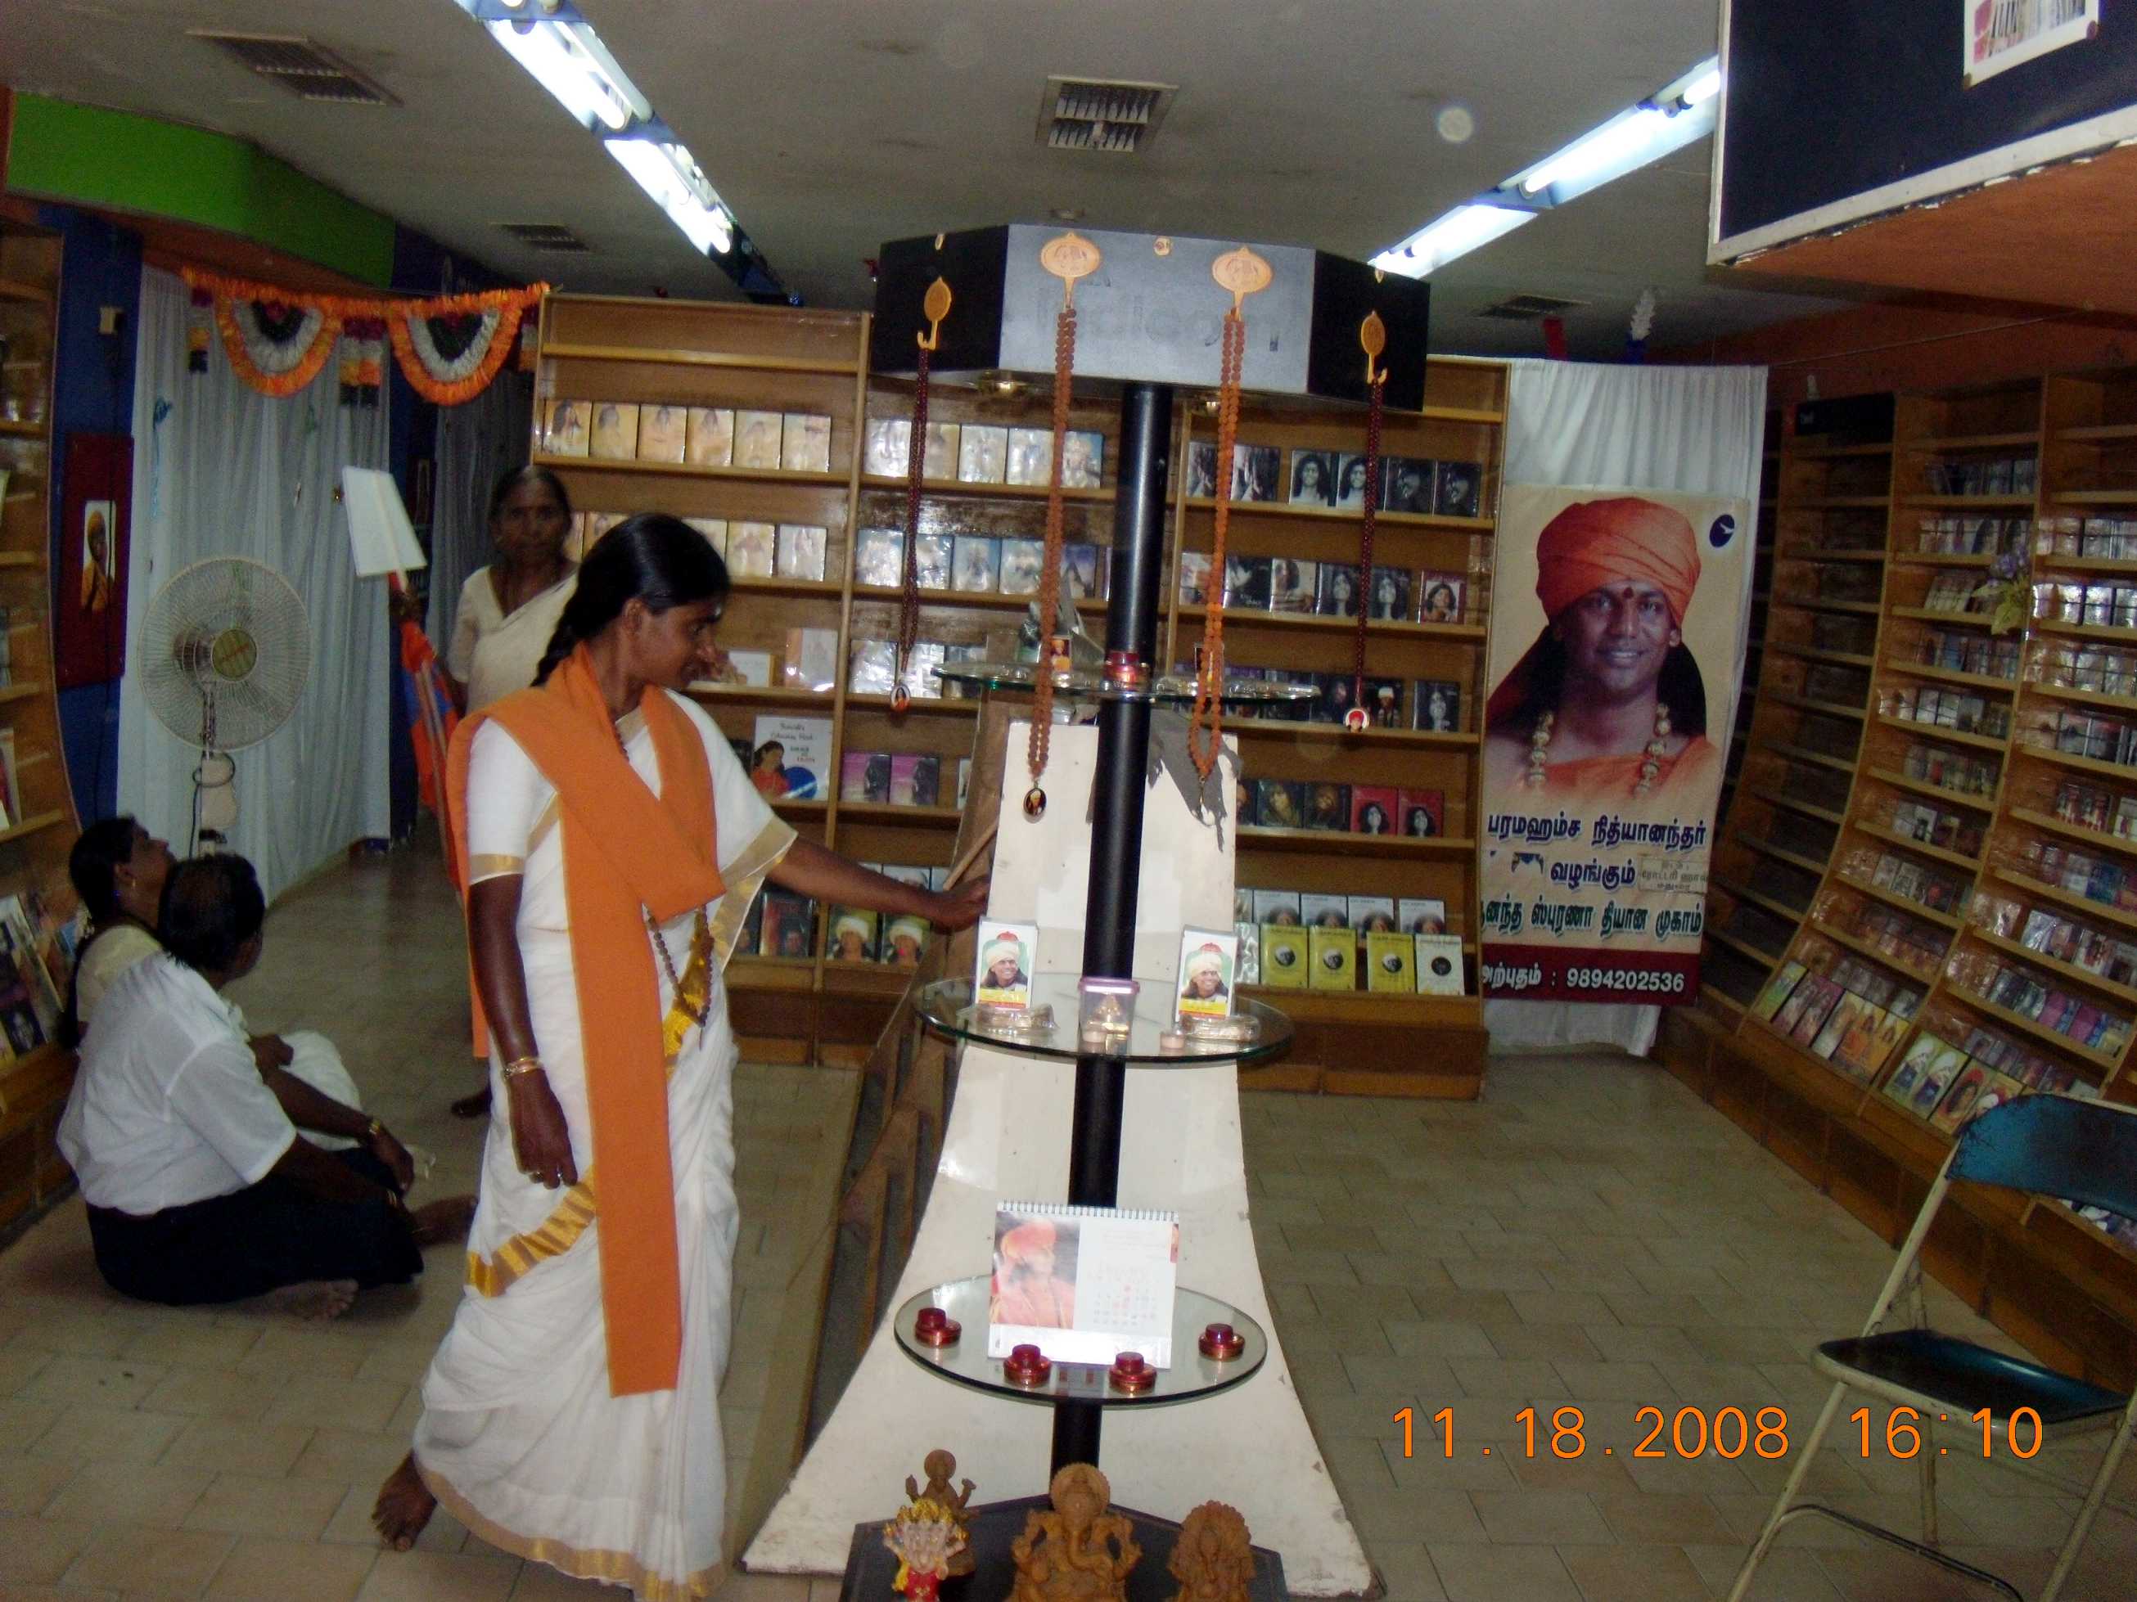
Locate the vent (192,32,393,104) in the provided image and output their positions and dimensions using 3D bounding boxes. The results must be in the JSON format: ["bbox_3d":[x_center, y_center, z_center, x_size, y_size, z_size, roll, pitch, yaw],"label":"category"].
[{"bbox_3d":[-1.639,-1.569,4.733,0.255,0.040,0.800,3,7,-3],"label":"vent"}]

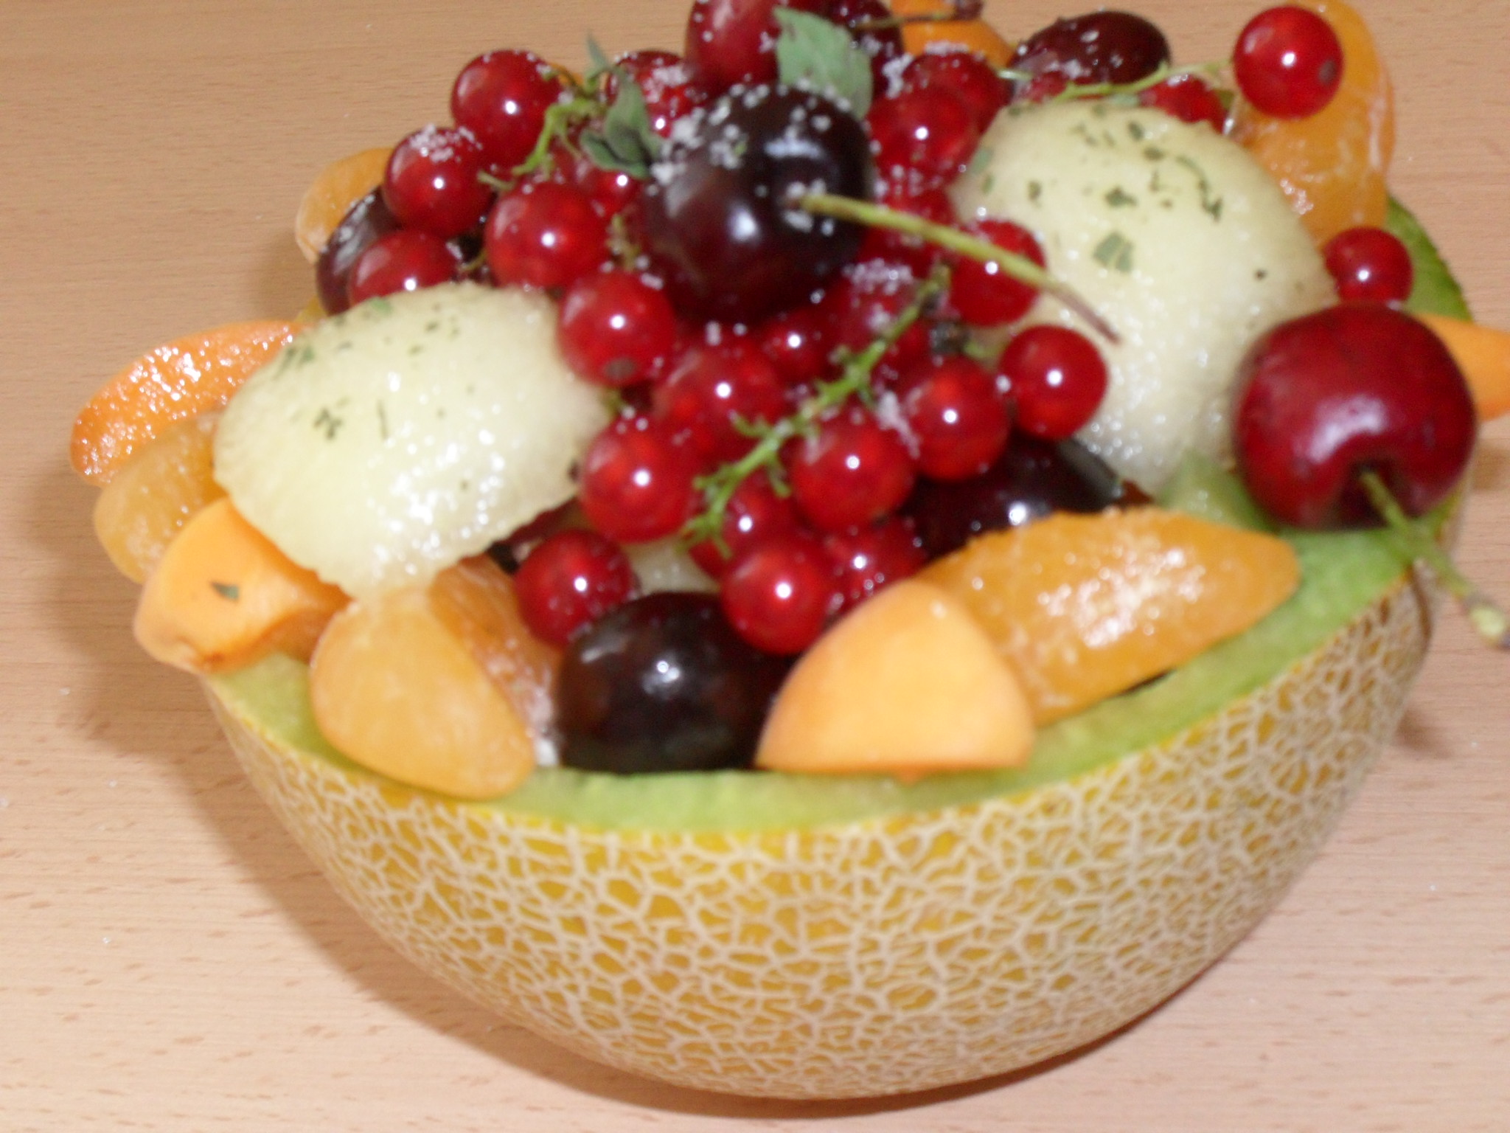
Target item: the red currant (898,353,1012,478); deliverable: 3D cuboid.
[{"bbox_3d":[0.019,-0.014,0.251,0.011,0.011,0.011,0,32,0],"label":"red currant"}]

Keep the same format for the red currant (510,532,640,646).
[{"bbox_3d":[-0.016,0.002,0.234,0.011,0.011,0.011,-4,37,0],"label":"red currant"}]

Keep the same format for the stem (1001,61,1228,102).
[{"bbox_3d":[0.036,-0.048,0.262,0.022,0.004,0.004,-3,37,0],"label":"stem"}]

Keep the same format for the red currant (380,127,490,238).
[{"bbox_3d":[-0.030,-0.037,0.251,0.011,0.011,0.011,-4,37,0],"label":"red currant"}]

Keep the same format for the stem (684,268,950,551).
[{"bbox_3d":[0.005,-0.015,0.234,0.008,0.006,0.035,43,77,0],"label":"stem"}]

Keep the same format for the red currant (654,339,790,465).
[{"bbox_3d":[-0.003,-0.015,0.240,0.012,0.012,0.012,1,37,0],"label":"red currant"}]

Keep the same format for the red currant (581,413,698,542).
[{"bbox_3d":[-0.011,-0.008,0.250,0.011,0.011,0.011,-6,34,0],"label":"red currant"}]

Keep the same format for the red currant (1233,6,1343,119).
[{"bbox_3d":[0.057,-0.054,0.278,0.011,0.011,0.011,-6,34,0],"label":"red currant"}]

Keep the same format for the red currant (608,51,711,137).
[{"bbox_3d":[-0.009,-0.045,0.255,0.010,0.010,0.010,1,37,0],"label":"red currant"}]

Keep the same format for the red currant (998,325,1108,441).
[{"bbox_3d":[0.028,-0.017,0.247,0.011,0.011,0.011,-4,37,0],"label":"red currant"}]

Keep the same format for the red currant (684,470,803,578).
[{"bbox_3d":[-0.001,-0.004,0.253,0.011,0.011,0.011,0,32,0],"label":"red currant"}]

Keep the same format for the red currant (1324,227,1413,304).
[{"bbox_3d":[0.062,-0.030,0.266,0.009,0.009,0.009,-4,37,0],"label":"red currant"}]

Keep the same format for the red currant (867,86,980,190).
[{"bbox_3d":[0.016,-0.041,0.250,0.011,0.011,0.011,1,37,0],"label":"red currant"}]

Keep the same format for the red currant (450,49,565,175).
[{"bbox_3d":[-0.024,-0.044,0.254,0.011,0.011,0.011,-4,37,0],"label":"red currant"}]

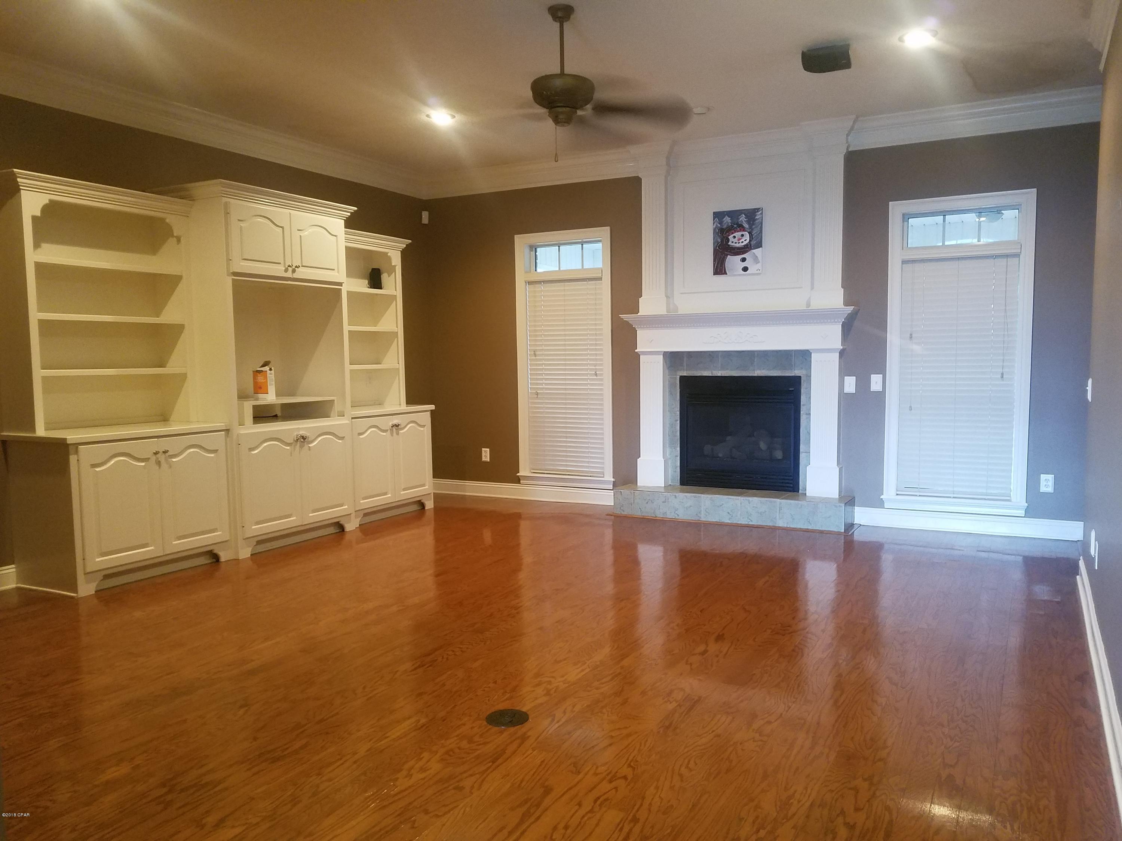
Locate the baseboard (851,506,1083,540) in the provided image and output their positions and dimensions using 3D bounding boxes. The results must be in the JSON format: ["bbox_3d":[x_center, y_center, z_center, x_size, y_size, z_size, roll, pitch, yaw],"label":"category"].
[{"bbox_3d":[2.963,0.758,6.210,1.520,0.146,0.034,2,5,29],"label":"baseboard"}]

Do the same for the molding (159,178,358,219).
[{"bbox_3d":[-2.191,-1.549,6.099,0.729,0.090,1.260,2,5,29],"label":"molding"}]

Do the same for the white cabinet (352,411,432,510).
[{"bbox_3d":[-1.634,0.369,7.114,0.607,0.871,0.970,2,5,30],"label":"white cabinet"}]

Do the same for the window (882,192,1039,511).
[{"bbox_3d":[2.880,-0.473,6.148,0.990,2.283,0.121,2,5,29],"label":"window"}]

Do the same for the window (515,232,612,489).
[{"bbox_3d":[0.021,-0.554,7.707,1.012,2.315,0.121,2,5,29],"label":"window"}]

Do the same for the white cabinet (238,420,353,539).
[{"bbox_3d":[-2.130,0.401,6.218,0.620,0.733,1.049,2,5,30],"label":"white cabinet"}]

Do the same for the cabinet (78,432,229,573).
[{"bbox_3d":[-2.716,0.485,5.379,0.506,0.776,1.026,2,5,29],"label":"cabinet"}]

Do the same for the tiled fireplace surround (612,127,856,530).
[{"bbox_3d":[1.361,-0.710,6.760,1.903,3.038,0.378,2,5,29],"label":"tiled fireplace surround"}]

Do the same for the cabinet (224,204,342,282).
[{"bbox_3d":[-2.158,-1.240,6.073,0.634,0.478,1.063,2,5,30],"label":"cabinet"}]

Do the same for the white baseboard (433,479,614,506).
[{"bbox_3d":[-0.382,0.669,7.923,1.951,0.129,0.022,2,5,26],"label":"white baseboard"}]

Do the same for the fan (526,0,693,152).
[{"bbox_3d":[0.004,-1.752,4.166,1.290,0.581,1.290,2,5,29],"label":"fan"}]

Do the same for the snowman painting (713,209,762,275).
[{"bbox_3d":[1.435,-1.440,6.825,0.405,0.517,0.022,2,5,26],"label":"snowman painting"}]

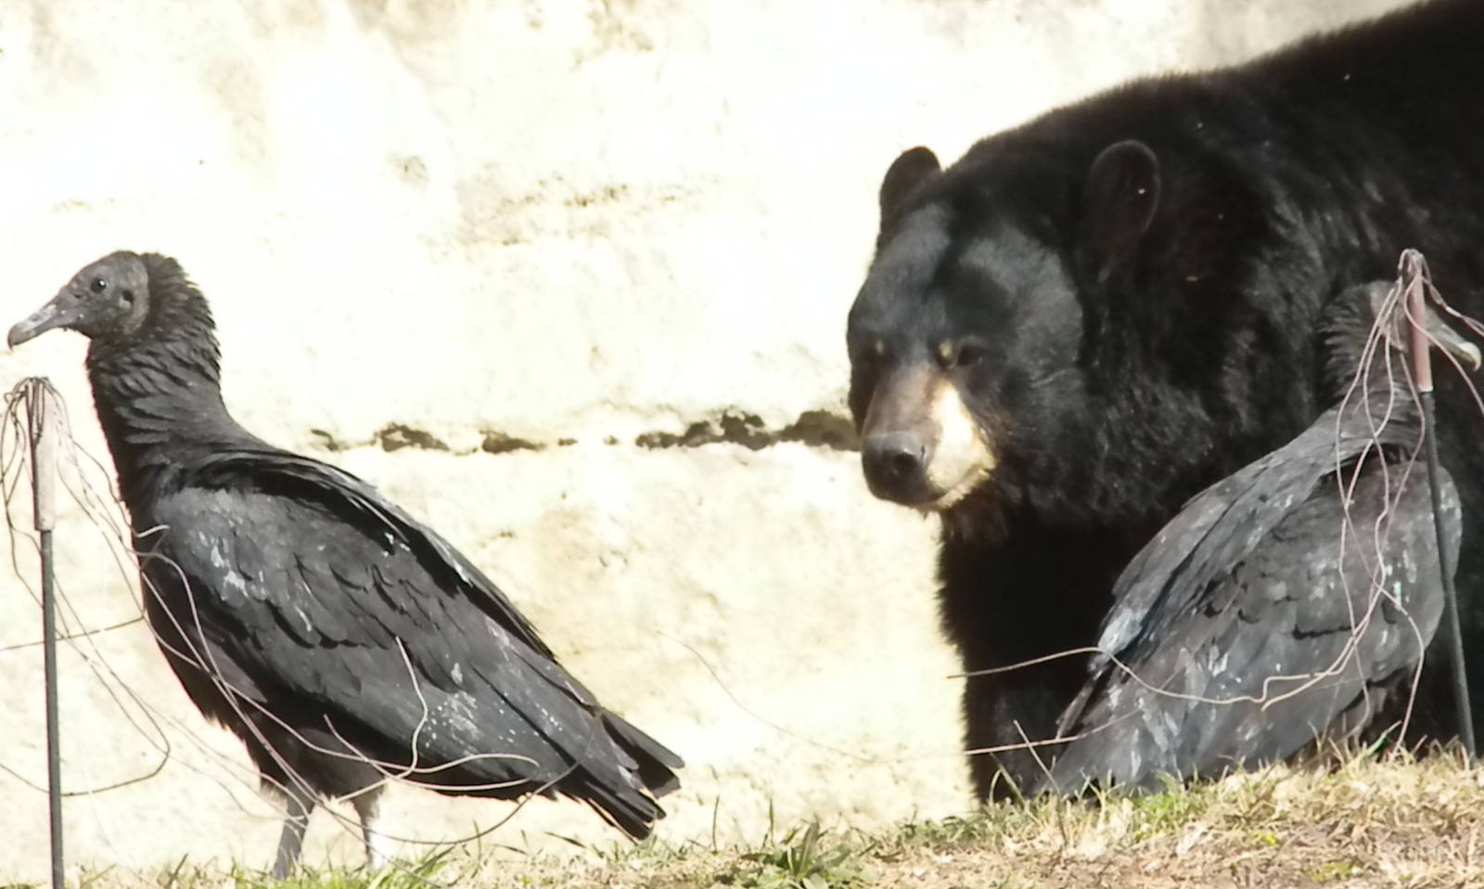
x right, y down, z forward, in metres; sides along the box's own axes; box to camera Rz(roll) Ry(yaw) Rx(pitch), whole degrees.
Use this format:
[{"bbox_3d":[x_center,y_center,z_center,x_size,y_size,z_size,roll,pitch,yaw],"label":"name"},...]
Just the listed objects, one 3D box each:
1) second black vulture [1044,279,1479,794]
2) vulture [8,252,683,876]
[{"bbox_3d":[0.402,0.079,8.600,0.420,0.420,0.210,-3,5,-35],"label":"second black vulture"},{"bbox_3d":[-0.295,0.095,8.300,0.510,0.475,0.200,1,4,9],"label":"vulture"}]

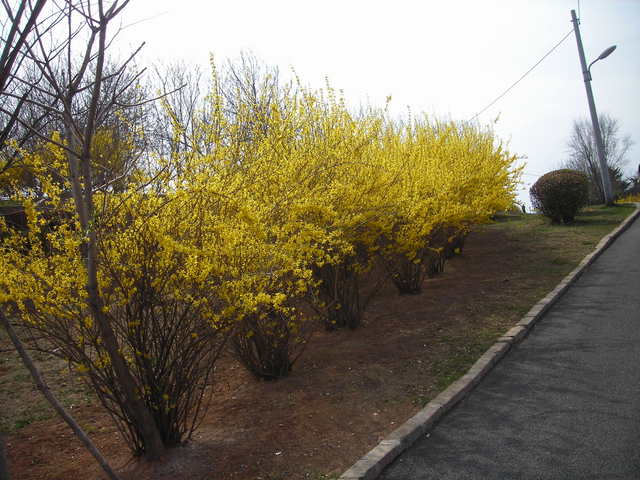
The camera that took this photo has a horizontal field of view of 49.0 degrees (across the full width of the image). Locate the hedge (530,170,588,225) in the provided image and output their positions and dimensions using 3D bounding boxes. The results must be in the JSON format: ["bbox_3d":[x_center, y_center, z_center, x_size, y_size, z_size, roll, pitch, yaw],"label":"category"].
[{"bbox_3d":[5.636,-1.022,16.500,1.340,1.300,1.340,-5,0,29],"label":"hedge"}]

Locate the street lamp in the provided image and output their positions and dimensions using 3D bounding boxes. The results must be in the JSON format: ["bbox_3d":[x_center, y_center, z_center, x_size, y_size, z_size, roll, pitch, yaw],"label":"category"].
[{"bbox_3d":[8.588,-4.085,20.995,1.200,5.990,0.300,-10,0,26],"label":"street lamp"}]

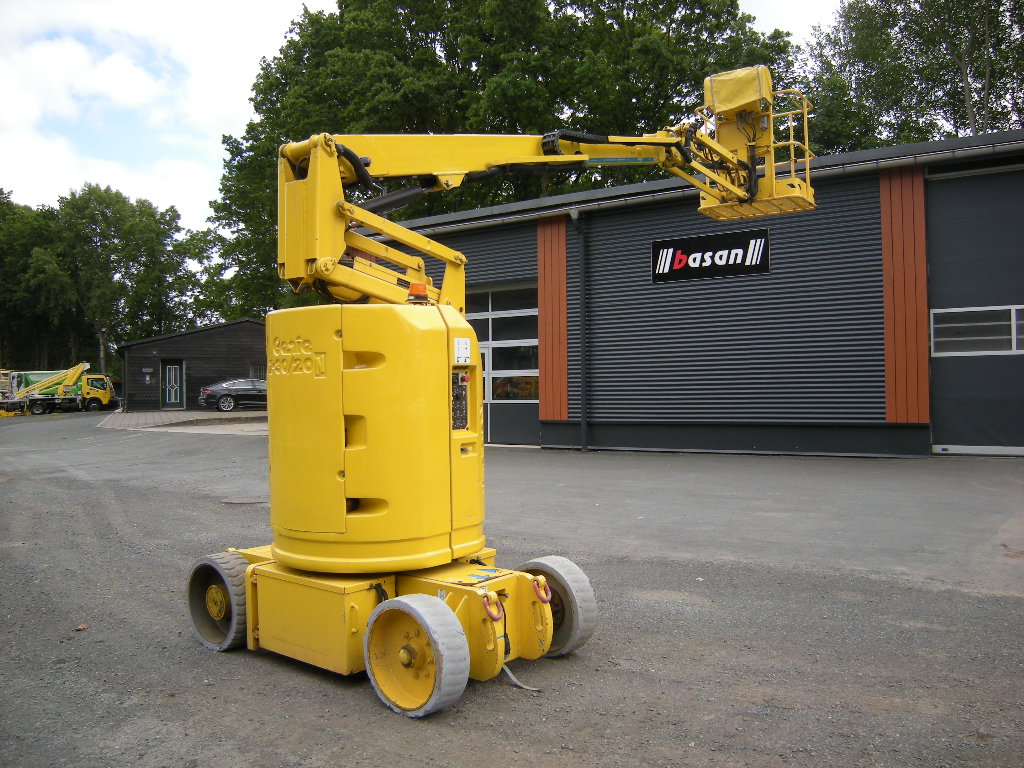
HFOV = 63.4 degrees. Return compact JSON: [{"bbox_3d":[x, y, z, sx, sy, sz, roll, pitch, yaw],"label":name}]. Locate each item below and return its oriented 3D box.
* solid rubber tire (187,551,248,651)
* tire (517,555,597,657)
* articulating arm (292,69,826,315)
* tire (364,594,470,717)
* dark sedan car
[{"bbox_3d":[-1.708,1.292,4.931,0.536,0.536,0.176,-1,-1,40],"label":"solid rubber tire"},{"bbox_3d":[0.213,1.263,4.684,0.536,0.536,0.176,-1,-1,41],"label":"tire"},{"bbox_3d":[0.923,-1.873,7.066,1.200,3.050,7.000,-1,-1,37],"label":"articulating arm"},{"bbox_3d":[-0.451,1.266,3.886,0.536,0.536,0.176,-1,-1,40],"label":"tire"},{"bbox_3d":[-11.120,0.485,36.300,4.800,1.430,1.860,-1,0,-20],"label":"dark sedan car"}]

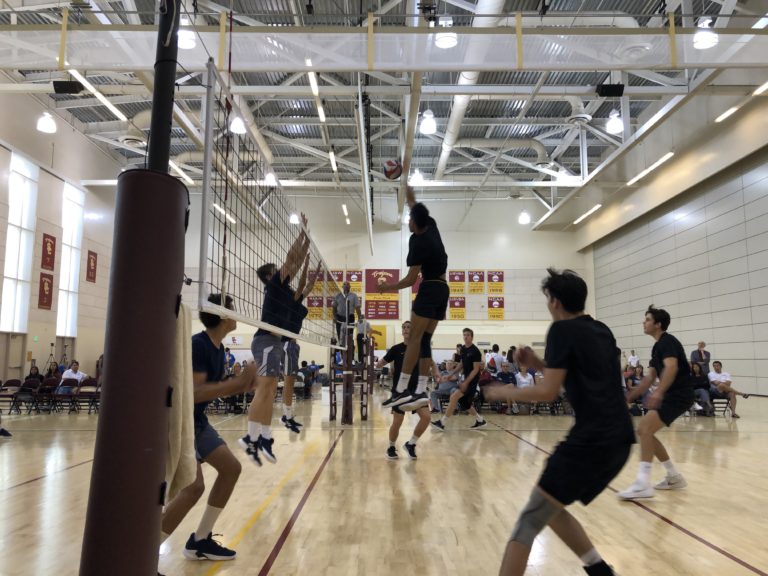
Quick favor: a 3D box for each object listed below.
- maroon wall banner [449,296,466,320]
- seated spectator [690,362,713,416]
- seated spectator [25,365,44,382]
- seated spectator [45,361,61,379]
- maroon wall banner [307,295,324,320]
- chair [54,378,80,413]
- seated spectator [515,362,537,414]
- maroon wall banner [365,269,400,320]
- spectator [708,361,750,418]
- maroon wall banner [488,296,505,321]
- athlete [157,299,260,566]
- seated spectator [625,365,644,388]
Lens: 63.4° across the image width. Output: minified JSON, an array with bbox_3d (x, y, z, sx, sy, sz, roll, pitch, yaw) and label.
[{"bbox_3d":[4.786,1.329,40.338,1.039,1.524,0.050,0,-7,0],"label":"maroon wall banner"},{"bbox_3d":[7.529,2.406,14.825,0.500,1.223,0.800,0,-7,0],"label":"seated spectator"},{"bbox_3d":[-8.935,2.551,15.887,0.520,1.120,0.820,0,-7,0],"label":"seated spectator"},{"bbox_3d":[-8.490,2.502,15.788,0.500,1.207,0.800,1,-7,-6],"label":"seated spectator"},{"bbox_3d":[-4.487,1.319,41.017,1.065,1.600,0.030,0,-7,0],"label":"maroon wall banner"},{"bbox_3d":[-7.644,2.591,14.874,0.460,0.820,0.500,0,-7,0],"label":"chair"},{"bbox_3d":[3.492,2.463,15.326,0.520,1.220,0.820,0,-7,0],"label":"seated spectator"},{"bbox_3d":[-0.101,0.405,40.430,2.180,3.292,0.050,0,-7,0],"label":"maroon wall banner"},{"bbox_3d":[8.143,2.380,14.744,0.620,1.270,0.880,0,-7,0],"label":"spectator"},{"bbox_3d":[7.287,1.330,40.346,1.040,1.524,0.050,0,-7,0],"label":"maroon wall banner"},{"bbox_3d":[-1.168,0.875,3.880,0.700,1.674,0.620,2,-7,-12],"label":"athlete"},{"bbox_3d":[6.260,2.490,15.330,0.520,1.180,0.820,0,-7,0],"label":"seated spectator"}]

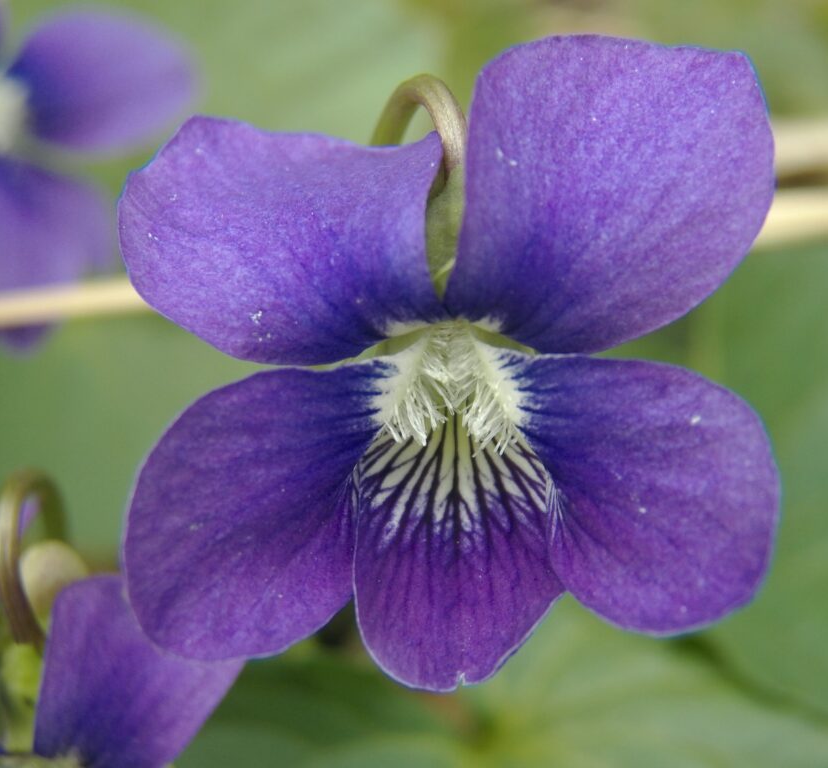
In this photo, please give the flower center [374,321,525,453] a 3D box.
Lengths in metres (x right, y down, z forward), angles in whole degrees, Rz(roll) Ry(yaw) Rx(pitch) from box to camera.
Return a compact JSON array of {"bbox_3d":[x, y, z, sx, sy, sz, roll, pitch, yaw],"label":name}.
[{"bbox_3d":[0.002,0.000,0.106,0.006,0.005,0.004,0,6,0],"label":"flower center"}]

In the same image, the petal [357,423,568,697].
[{"bbox_3d":[0.002,0.007,0.104,0.008,0.011,0.004,0,-9,0],"label":"petal"}]

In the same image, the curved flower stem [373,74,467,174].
[{"bbox_3d":[0.000,-0.011,0.112,0.004,0.005,0.005,0,-11,0],"label":"curved flower stem"}]

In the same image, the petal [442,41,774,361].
[{"bbox_3d":[0.008,-0.008,0.106,0.014,0.013,0.005,0,-12,-3],"label":"petal"}]

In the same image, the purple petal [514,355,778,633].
[{"bbox_3d":[0.010,0.005,0.105,0.011,0.011,0.004,0,0,-3],"label":"purple petal"}]

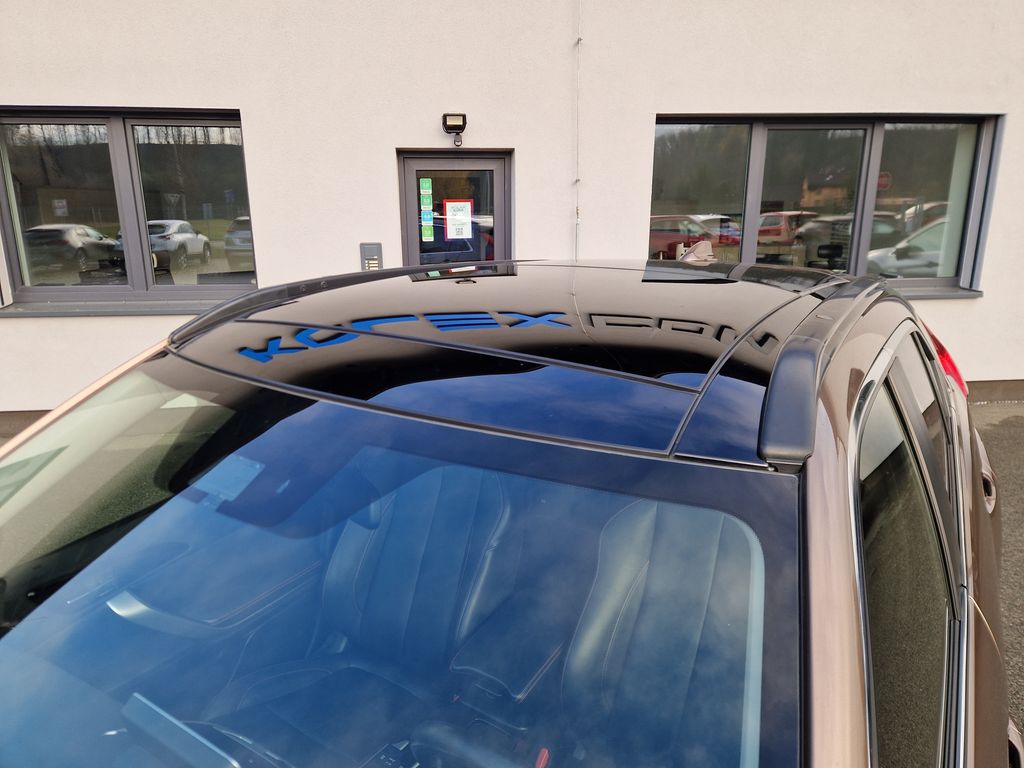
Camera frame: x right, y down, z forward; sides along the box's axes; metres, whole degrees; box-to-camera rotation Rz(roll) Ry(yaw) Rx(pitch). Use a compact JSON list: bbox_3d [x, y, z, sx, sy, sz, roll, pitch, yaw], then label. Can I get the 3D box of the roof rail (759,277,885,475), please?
[{"bbox_3d":[0.702,-0.144,1.409,0.085,0.115,1.600,9,17,30],"label":"roof rail"}]

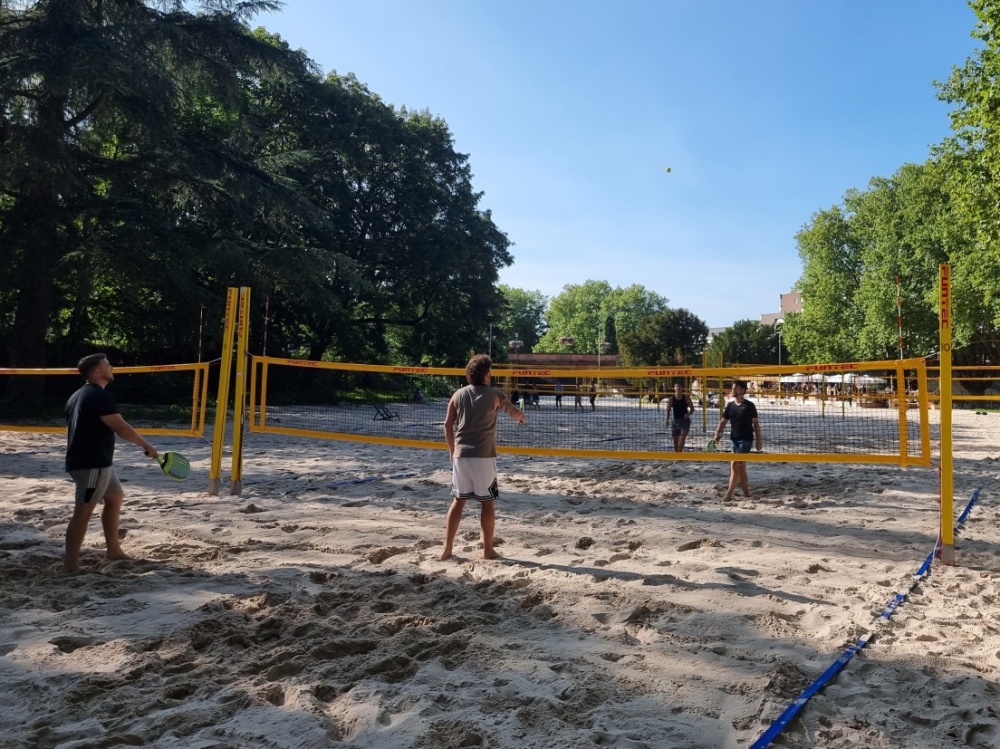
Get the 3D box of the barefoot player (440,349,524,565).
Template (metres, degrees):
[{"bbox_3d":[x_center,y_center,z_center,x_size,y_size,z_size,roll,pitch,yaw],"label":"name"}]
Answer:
[{"bbox_3d":[-0.159,0.750,6.300,0.700,1.860,0.500,0,-1,21],"label":"barefoot player"}]

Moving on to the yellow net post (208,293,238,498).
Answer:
[{"bbox_3d":[-3.804,0.223,9.526,0.115,2.850,0.110,4,-1,21],"label":"yellow net post"}]

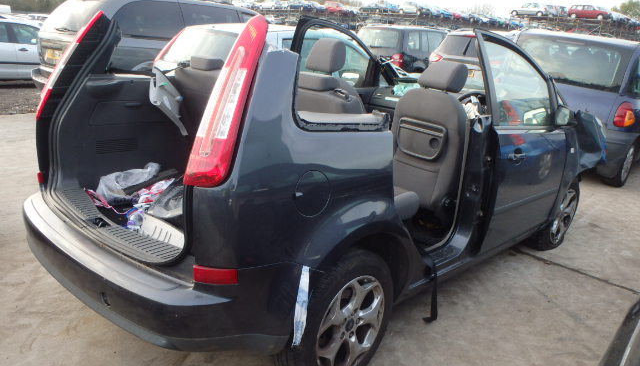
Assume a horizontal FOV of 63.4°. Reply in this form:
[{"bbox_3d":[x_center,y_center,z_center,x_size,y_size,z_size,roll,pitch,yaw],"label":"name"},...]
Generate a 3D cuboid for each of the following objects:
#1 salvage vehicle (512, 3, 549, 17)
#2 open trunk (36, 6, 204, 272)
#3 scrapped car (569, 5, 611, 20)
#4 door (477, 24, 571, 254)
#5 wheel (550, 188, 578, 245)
[{"bbox_3d":[21.448,-17.711,53.000,4.150,1.400,1.680,13,19,31],"label":"salvage vehicle"},{"bbox_3d":[-0.702,-0.267,2.279,1.250,0.900,0.700,18,21,40],"label":"open trunk"},{"bbox_3d":[26.451,-16.796,51.000,4.300,1.450,1.700,13,19,31],"label":"scrapped car"},{"bbox_3d":[1.232,-0.237,3.189,0.220,1.220,1.230,18,21,40],"label":"door"},{"bbox_3d":[1.882,0.239,4.149,0.170,0.455,0.455,17,20,37],"label":"wheel"}]

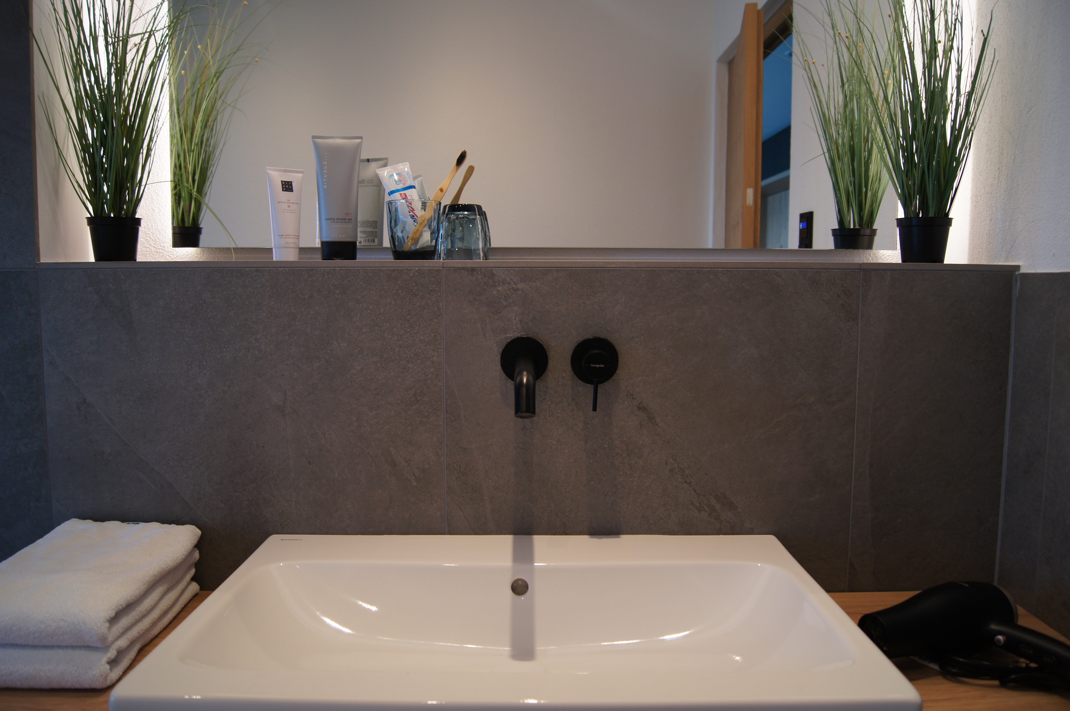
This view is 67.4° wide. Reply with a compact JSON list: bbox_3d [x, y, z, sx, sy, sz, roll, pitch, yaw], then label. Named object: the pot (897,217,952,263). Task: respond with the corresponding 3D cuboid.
[{"bbox_3d":[0.580,-0.169,1.195,0.076,0.065,0.076,0,6,0],"label":"pot"}]

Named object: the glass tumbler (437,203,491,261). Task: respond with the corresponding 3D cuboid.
[{"bbox_3d":[-0.115,-0.193,1.275,0.083,0.088,0.083,0,6,0],"label":"glass tumbler"}]

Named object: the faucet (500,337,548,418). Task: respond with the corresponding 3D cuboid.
[{"bbox_3d":[-0.015,0.025,1.062,0.069,0.083,0.222,0,6,0],"label":"faucet"}]

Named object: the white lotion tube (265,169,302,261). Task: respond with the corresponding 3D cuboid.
[{"bbox_3d":[-0.373,-0.210,1.202,0.056,0.137,0.038,-4,7,-33],"label":"white lotion tube"}]

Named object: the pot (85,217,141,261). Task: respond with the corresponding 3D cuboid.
[{"bbox_3d":[-0.635,-0.173,1.214,0.076,0.065,0.076,0,6,0],"label":"pot"}]

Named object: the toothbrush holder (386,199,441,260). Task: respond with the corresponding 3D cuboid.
[{"bbox_3d":[-0.181,-0.185,1.204,0.080,0.087,0.080,0,6,0],"label":"toothbrush holder"}]

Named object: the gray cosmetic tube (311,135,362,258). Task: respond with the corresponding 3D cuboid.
[{"bbox_3d":[-0.297,-0.237,1.216,0.075,0.188,0.044,-1,6,-10],"label":"gray cosmetic tube"}]

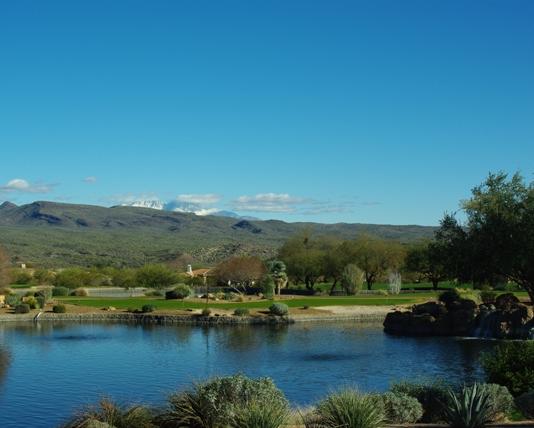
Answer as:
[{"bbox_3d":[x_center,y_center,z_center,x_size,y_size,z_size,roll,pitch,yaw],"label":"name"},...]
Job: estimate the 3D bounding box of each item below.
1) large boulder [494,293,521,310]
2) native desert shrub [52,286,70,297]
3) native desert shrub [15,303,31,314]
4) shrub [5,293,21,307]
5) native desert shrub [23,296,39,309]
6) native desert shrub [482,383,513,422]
[{"bbox_3d":[18.344,6.693,57.000,1.983,1.335,1.686,0,-3,0],"label":"large boulder"},{"bbox_3d":[-23.764,8.948,86.000,2.071,1.093,1.864,0,-3,0],"label":"native desert shrub"},{"bbox_3d":[-22.203,8.613,68.000,1.456,0.937,1.310,0,-3,0],"label":"native desert shrub"},{"bbox_3d":[-24.424,8.286,72.000,1.542,1.253,1.464,0,-3,0],"label":"shrub"},{"bbox_3d":[-17.332,6.532,55.000,1.178,0.920,1.119,0,-3,0],"label":"native desert shrub"},{"bbox_3d":[5.092,4.249,16.800,0.899,0.857,0.899,0,-3,0],"label":"native desert shrub"}]

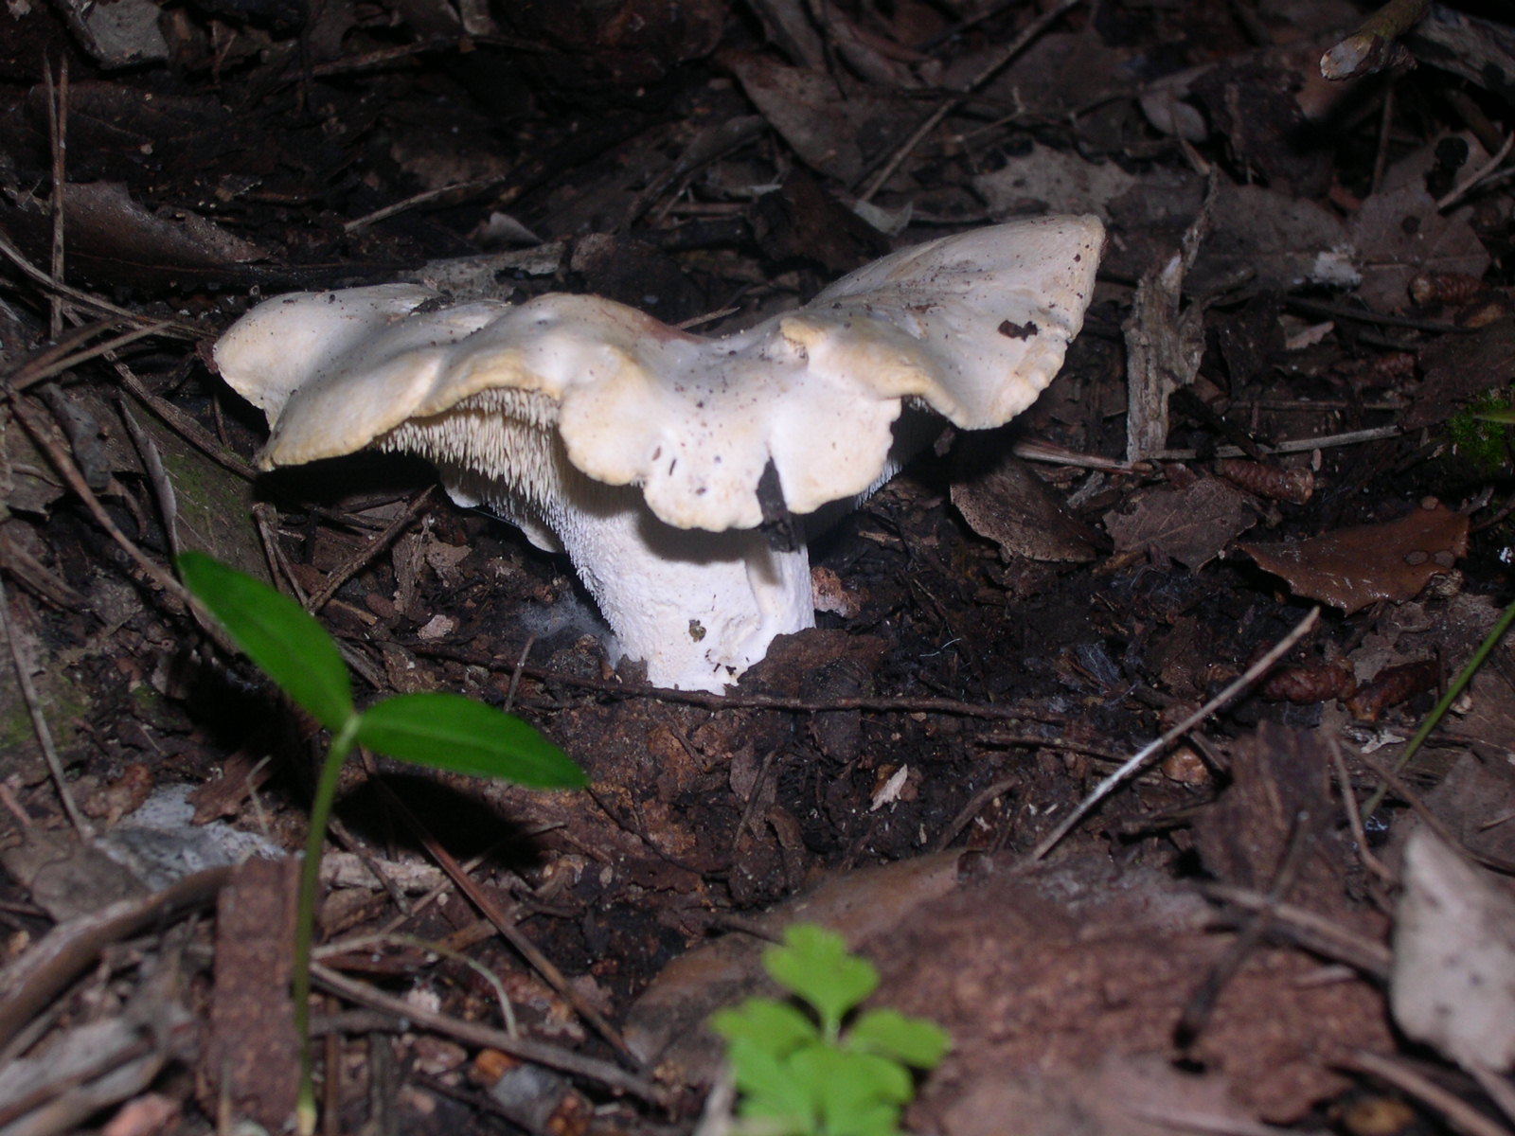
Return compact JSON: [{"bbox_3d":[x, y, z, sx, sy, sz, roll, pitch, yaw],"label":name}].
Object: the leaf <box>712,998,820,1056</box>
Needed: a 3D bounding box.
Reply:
[{"bbox_3d":[0.001,0.043,0.317,0.010,0.002,0.006,8,34,12],"label":"leaf"}]

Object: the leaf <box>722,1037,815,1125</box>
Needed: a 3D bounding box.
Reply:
[{"bbox_3d":[0.001,0.047,0.307,0.009,0.003,0.008,29,49,30],"label":"leaf"}]

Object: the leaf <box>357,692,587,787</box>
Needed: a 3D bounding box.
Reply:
[{"bbox_3d":[-0.030,0.018,0.348,0.024,0.003,0.009,14,53,14],"label":"leaf"}]

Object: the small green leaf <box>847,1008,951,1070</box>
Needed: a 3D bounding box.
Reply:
[{"bbox_3d":[0.013,0.045,0.318,0.010,0.002,0.007,3,33,4],"label":"small green leaf"}]

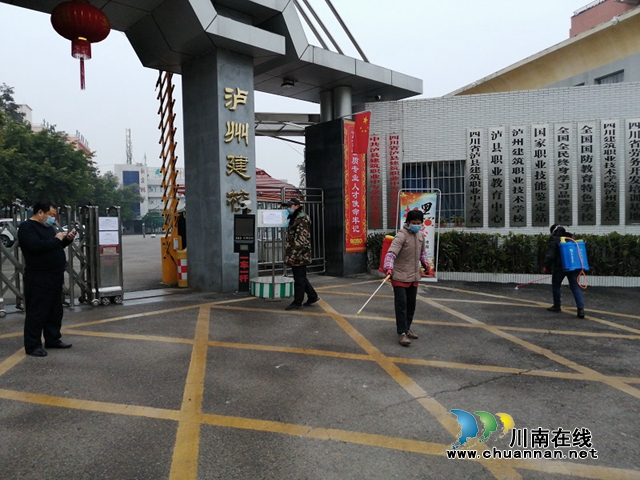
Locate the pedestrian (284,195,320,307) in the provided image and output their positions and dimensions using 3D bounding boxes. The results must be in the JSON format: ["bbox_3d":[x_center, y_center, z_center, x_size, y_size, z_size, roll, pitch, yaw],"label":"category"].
[{"bbox_3d":[-0.310,0.225,7.950,0.520,1.740,0.500,-2,2,-22],"label":"pedestrian"}]

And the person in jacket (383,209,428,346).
[{"bbox_3d":[1.020,0.435,5.970,0.540,1.590,0.400,-2,2,-24],"label":"person in jacket"}]

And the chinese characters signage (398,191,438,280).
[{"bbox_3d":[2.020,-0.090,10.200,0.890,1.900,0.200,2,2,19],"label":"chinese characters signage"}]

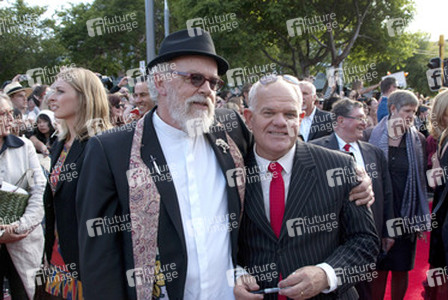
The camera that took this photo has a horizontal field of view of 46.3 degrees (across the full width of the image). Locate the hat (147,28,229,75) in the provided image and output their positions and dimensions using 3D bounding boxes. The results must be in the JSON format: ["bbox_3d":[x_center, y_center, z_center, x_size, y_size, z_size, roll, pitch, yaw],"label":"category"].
[{"bbox_3d":[-0.117,-0.321,1.680,0.250,0.130,0.290,6,-13,-44],"label":"hat"}]

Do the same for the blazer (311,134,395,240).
[{"bbox_3d":[0.726,0.258,3.100,0.540,0.720,0.300,-2,5,-12],"label":"blazer"}]

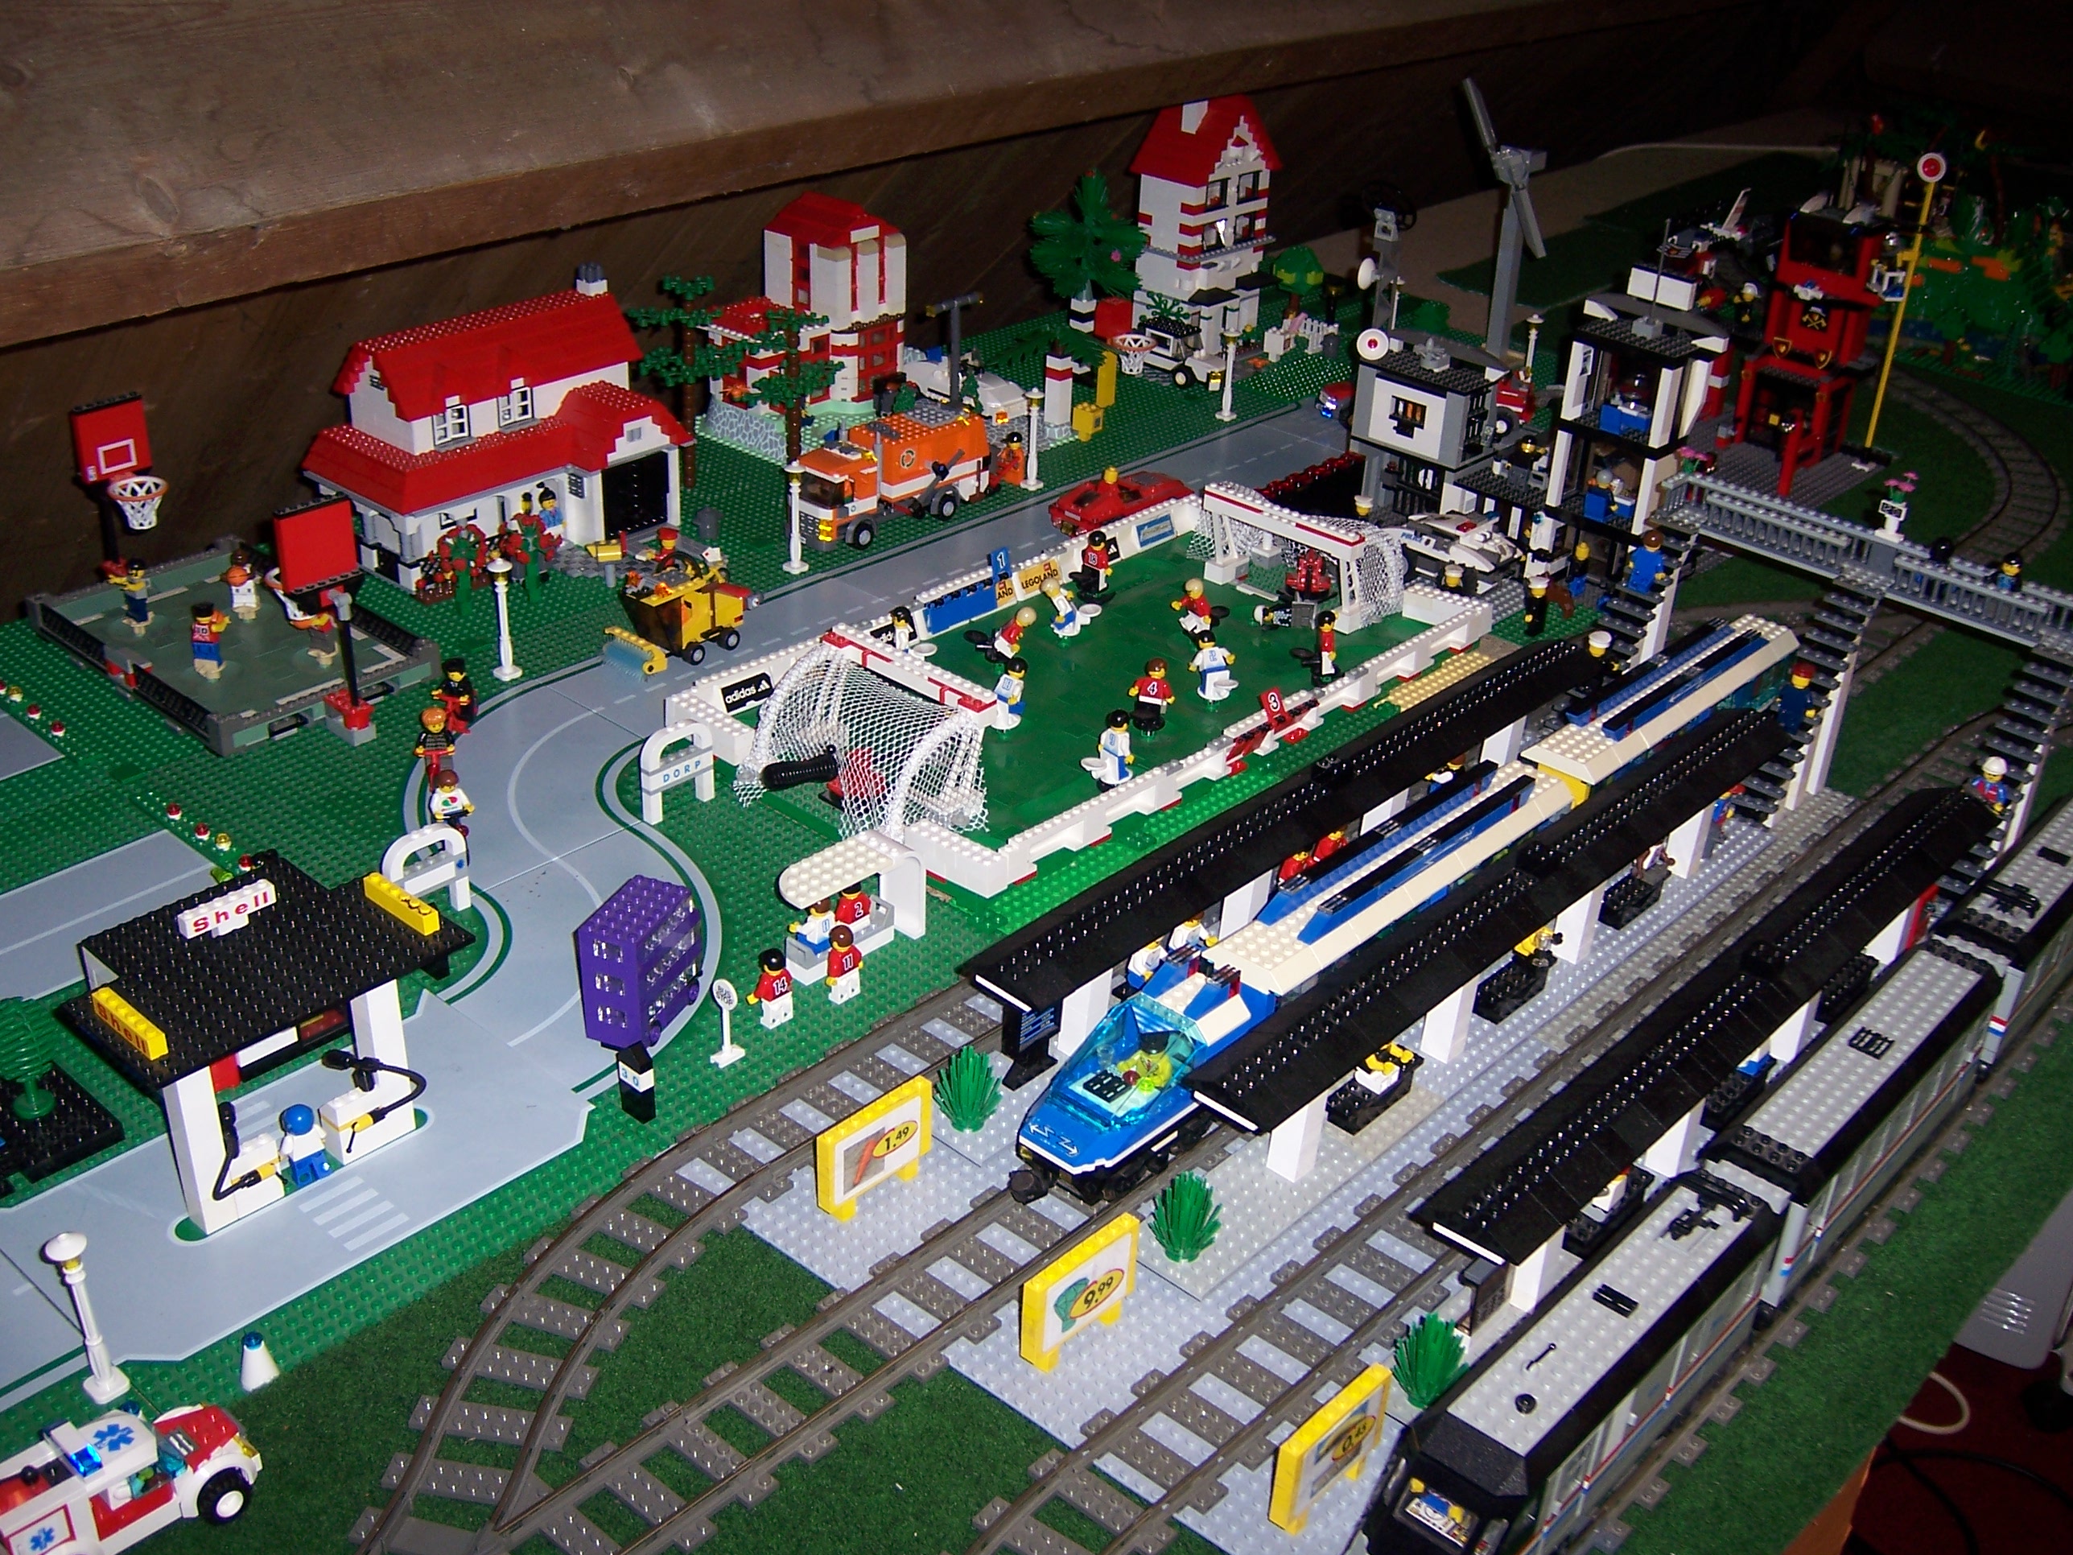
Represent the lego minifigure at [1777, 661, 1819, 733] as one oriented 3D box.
[{"bbox_3d":[0.469,-0.049,1.331,0.014,0.042,0.025,-23,37,-39],"label":"lego minifigure"}]

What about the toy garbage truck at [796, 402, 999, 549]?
[{"bbox_3d":[-0.114,-0.245,1.719,0.056,0.084,0.176,24,35,35],"label":"toy garbage truck"}]

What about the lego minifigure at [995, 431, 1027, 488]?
[{"bbox_3d":[-0.018,-0.260,1.760,0.025,0.041,0.018,26,36,35],"label":"lego minifigure"}]

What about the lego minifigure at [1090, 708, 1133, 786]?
[{"bbox_3d":[0.048,-0.017,1.319,0.025,0.047,0.019,26,37,35],"label":"lego minifigure"}]

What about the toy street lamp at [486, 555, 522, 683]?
[{"bbox_3d":[-0.352,-0.105,1.426,0.018,0.085,0.018,2,29,-1],"label":"toy street lamp"}]

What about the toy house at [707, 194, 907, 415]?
[{"bbox_3d":[-0.194,-0.408,1.833,0.100,0.172,0.140,26,37,35],"label":"toy house"}]

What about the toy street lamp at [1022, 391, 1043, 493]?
[{"bbox_3d":[-0.001,-0.273,1.743,0.018,0.082,0.018,2,29,-1],"label":"toy street lamp"}]

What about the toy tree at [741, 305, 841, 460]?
[{"bbox_3d":[-0.184,-0.273,1.644,0.072,0.177,0.075,26,37,35],"label":"toy tree"}]

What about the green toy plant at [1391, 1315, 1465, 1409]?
[{"bbox_3d":[0.162,0.235,0.876,0.033,0.042,0.033,2,28,-1],"label":"green toy plant"}]

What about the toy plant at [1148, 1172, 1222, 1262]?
[{"bbox_3d":[0.065,0.192,0.942,0.031,0.041,0.031,2,29,-1],"label":"toy plant"}]

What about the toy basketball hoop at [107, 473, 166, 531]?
[{"bbox_3d":[-0.598,-0.180,1.441,0.038,0.029,0.036,26,36,35],"label":"toy basketball hoop"}]

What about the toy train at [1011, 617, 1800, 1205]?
[{"bbox_3d":[0.236,0.042,1.182,0.050,0.092,0.725,26,36,35],"label":"toy train"}]

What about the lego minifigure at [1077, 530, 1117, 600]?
[{"bbox_3d":[0.046,-0.161,1.592,0.025,0.047,0.020,20,33,30],"label":"lego minifigure"}]

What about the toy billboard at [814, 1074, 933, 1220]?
[{"bbox_3d":[-0.074,0.173,0.995,0.009,0.050,0.064,26,37,35],"label":"toy billboard"}]

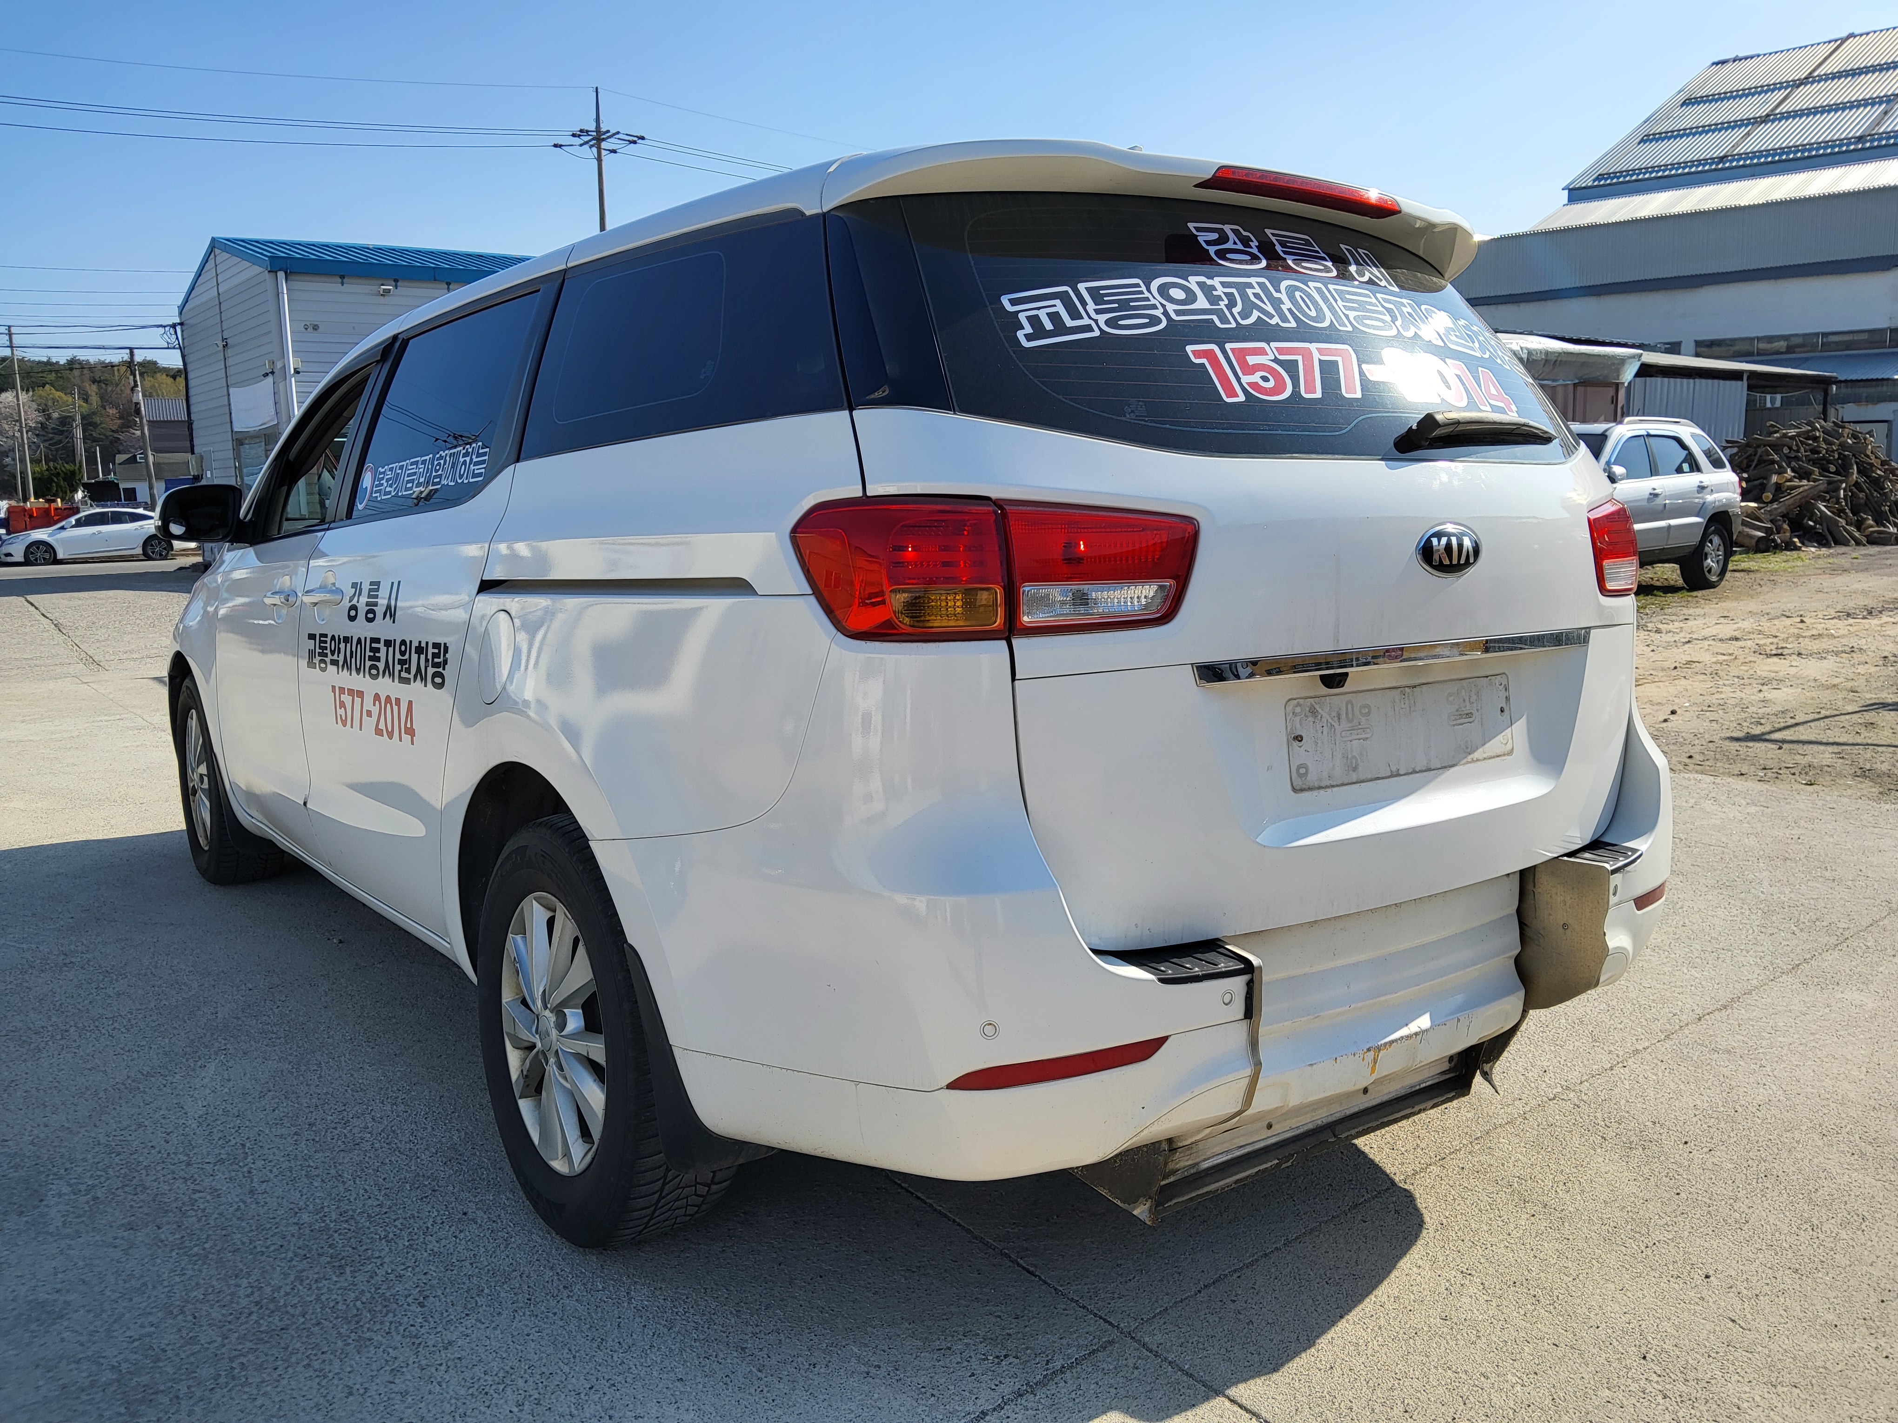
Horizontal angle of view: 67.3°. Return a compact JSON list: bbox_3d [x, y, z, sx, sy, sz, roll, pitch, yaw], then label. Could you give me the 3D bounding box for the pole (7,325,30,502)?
[{"bbox_3d":[-47.174,-13.956,72.718,0.300,11.130,0.300,-4,8,-11],"label":"pole"}]

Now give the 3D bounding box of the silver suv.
[{"bbox_3d":[6.074,-2.039,14.226,4.350,1.690,1.830,-6,9,-35],"label":"silver suv"}]

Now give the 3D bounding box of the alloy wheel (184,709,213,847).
[{"bbox_3d":[-2.425,0.218,4.792,0.150,0.460,0.460,-6,9,-37],"label":"alloy wheel"}]

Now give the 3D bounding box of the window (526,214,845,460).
[{"bbox_3d":[-0.359,-0.467,1.835,0.070,0.270,0.800,13,-4,-41],"label":"window"}]

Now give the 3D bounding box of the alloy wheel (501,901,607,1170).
[{"bbox_3d":[-0.600,0.519,2.354,0.150,0.460,0.460,-6,9,-37],"label":"alloy wheel"}]

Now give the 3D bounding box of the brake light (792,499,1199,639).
[{"bbox_3d":[0.062,-0.168,1.643,0.500,0.165,0.145,-4,8,-26],"label":"brake light"}]

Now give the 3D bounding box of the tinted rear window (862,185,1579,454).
[{"bbox_3d":[0.579,-0.516,2.062,1.720,0.380,0.190,-6,-18,-37],"label":"tinted rear window"}]

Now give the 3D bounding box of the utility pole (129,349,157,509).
[{"bbox_3d":[-34.047,-11.061,60.542,0.300,8.430,0.300,-6,8,-11],"label":"utility pole"}]

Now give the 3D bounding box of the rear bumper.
[{"bbox_3d":[0.510,0.182,2.247,1.950,0.680,0.730,-6,9,-37],"label":"rear bumper"}]

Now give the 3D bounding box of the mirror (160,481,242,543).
[{"bbox_3d":[-2.030,-0.543,3.875,0.240,0.175,0.140,-6,9,-37],"label":"mirror"}]

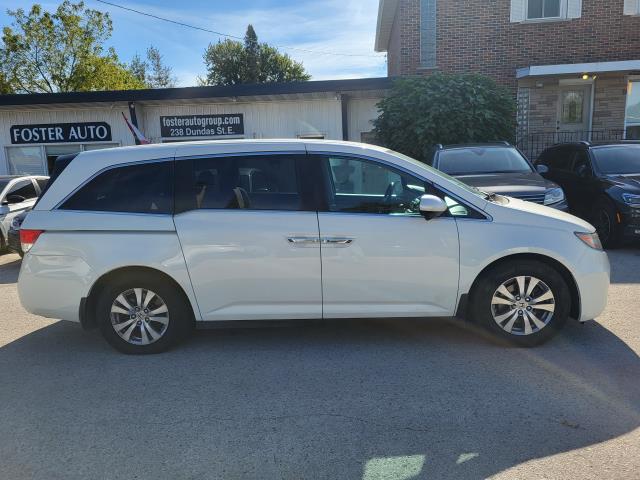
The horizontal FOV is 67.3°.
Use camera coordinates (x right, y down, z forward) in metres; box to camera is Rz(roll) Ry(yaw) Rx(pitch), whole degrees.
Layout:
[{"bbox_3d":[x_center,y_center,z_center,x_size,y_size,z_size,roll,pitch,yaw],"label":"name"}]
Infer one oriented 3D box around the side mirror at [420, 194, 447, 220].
[{"bbox_3d":[0.822,-0.235,3.484,0.170,0.190,0.240,-2,12,2],"label":"side mirror"}]

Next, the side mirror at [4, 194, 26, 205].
[{"bbox_3d":[-5.701,-0.758,9.000,0.200,0.170,0.270,-2,9,3],"label":"side mirror"}]

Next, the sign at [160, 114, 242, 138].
[{"bbox_3d":[-3.403,-3.302,13.900,2.430,0.610,0.050,-2,9,3],"label":"sign"}]

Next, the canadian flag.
[{"bbox_3d":[-5.011,-2.952,13.200,0.850,1.150,0.350,-2,9,3],"label":"canadian flag"}]

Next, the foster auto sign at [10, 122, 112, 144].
[{"bbox_3d":[-7.609,-3.147,14.150,3.050,0.550,0.060,-2,12,3],"label":"foster auto sign"}]

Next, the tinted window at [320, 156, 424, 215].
[{"bbox_3d":[0.429,-0.418,3.671,0.810,0.450,0.120,-2,12,2],"label":"tinted window"}]

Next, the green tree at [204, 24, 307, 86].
[{"bbox_3d":[-5.486,-13.114,43.203,9.600,11.690,9.000,-2,12,3],"label":"green tree"}]

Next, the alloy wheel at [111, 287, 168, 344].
[{"bbox_3d":[-1.428,0.593,3.902,0.470,0.470,0.180,-2,12,2],"label":"alloy wheel"}]

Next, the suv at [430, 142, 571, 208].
[{"bbox_3d":[2.802,-0.935,8.845,1.910,1.720,4.700,-1,9,7],"label":"suv"}]

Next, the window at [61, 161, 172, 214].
[{"bbox_3d":[-1.596,-0.397,3.751,0.890,0.420,0.120,-2,12,2],"label":"window"}]

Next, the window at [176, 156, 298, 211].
[{"bbox_3d":[-0.638,-0.429,3.715,0.970,0.430,0.120,-2,12,2],"label":"window"}]

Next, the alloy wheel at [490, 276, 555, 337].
[{"bbox_3d":[1.570,0.495,3.784,0.465,0.465,0.190,-2,9,3],"label":"alloy wheel"}]

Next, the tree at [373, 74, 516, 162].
[{"bbox_3d":[3.100,-2.313,11.984,3.600,3.480,3.000,-2,9,3],"label":"tree"}]

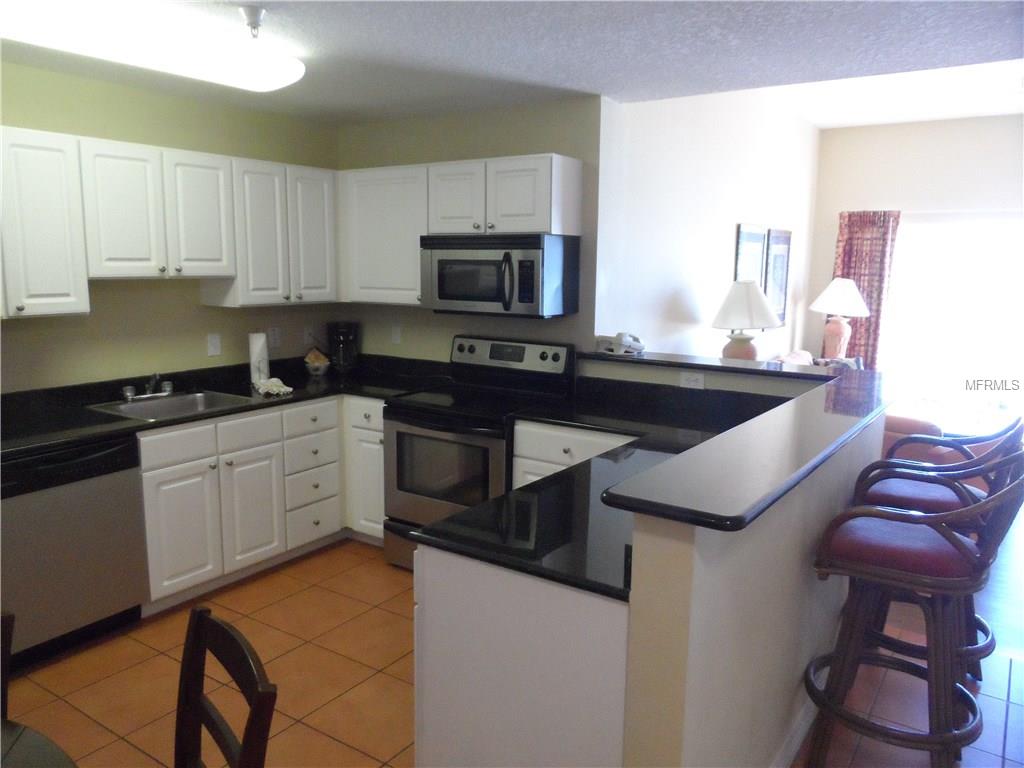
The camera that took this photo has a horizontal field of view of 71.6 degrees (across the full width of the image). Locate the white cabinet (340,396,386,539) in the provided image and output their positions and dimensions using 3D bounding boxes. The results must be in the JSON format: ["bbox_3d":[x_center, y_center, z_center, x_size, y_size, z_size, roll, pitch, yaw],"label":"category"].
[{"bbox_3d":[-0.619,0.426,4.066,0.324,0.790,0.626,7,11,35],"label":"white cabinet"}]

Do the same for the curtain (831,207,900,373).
[{"bbox_3d":[3.318,-0.579,6.838,0.520,2.110,0.140,7,12,31],"label":"curtain"}]

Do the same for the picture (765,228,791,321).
[{"bbox_3d":[2.331,-0.933,6.235,0.030,0.812,0.690,7,11,35],"label":"picture"}]

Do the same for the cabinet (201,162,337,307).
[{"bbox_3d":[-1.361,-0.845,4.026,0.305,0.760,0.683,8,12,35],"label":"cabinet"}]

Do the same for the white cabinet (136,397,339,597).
[{"bbox_3d":[-1.494,0.490,3.624,0.633,0.790,1.106,7,11,35],"label":"white cabinet"}]

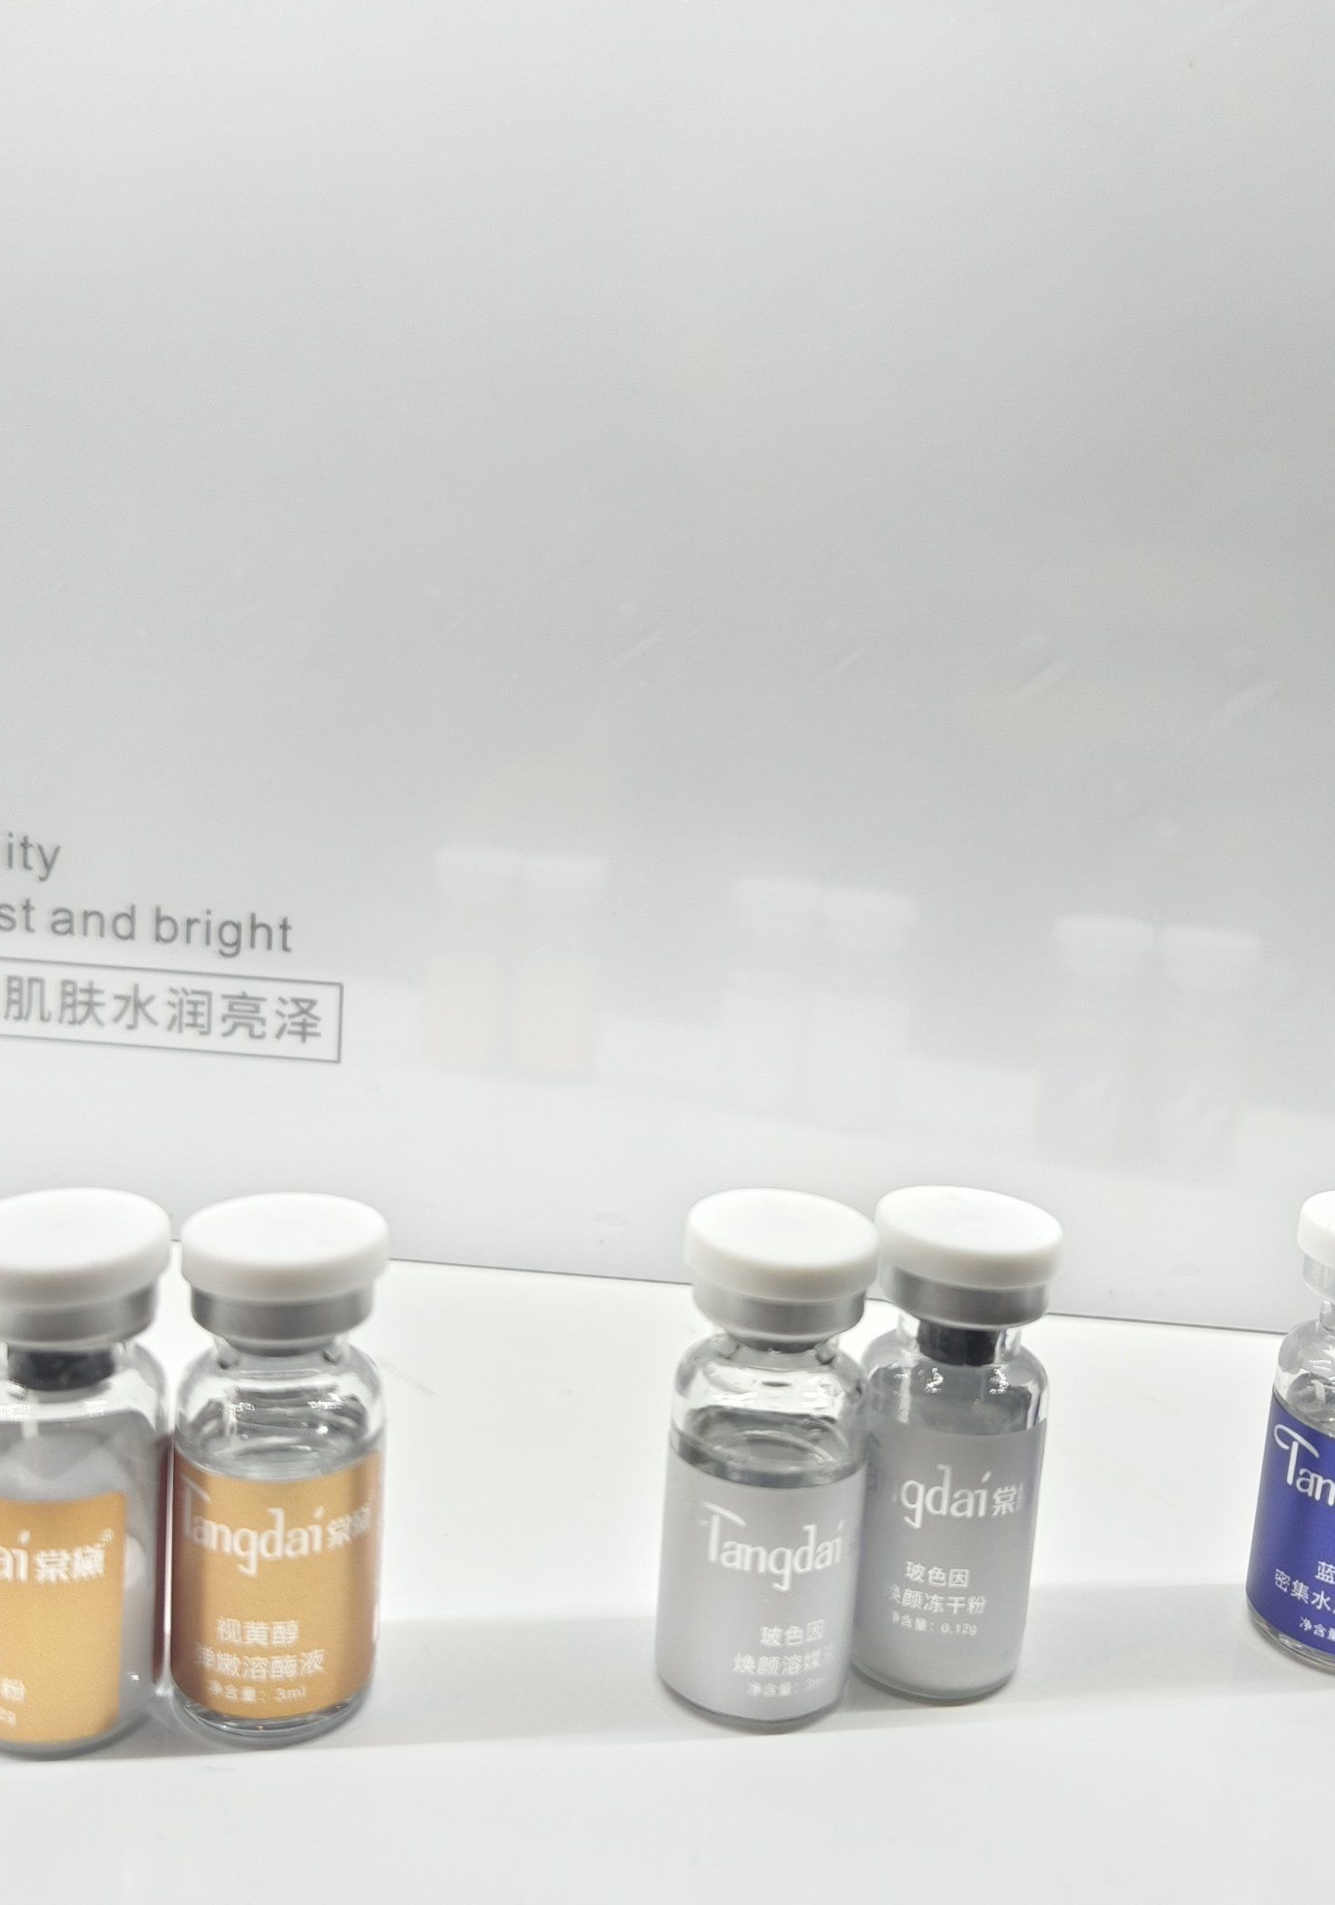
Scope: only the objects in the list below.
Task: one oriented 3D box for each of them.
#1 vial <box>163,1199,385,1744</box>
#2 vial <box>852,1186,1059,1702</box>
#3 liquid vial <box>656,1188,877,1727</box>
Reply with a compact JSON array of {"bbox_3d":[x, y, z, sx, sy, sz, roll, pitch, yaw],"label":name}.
[{"bbox_3d":[-0.031,0.041,0.136,0.017,0.041,0.017,2,10,-7],"label":"vial"},{"bbox_3d":[0.024,0.043,0.147,0.017,0.041,0.017,6,11,14],"label":"vial"},{"bbox_3d":[0.009,0.042,0.142,0.017,0.041,0.017,4,10,-1],"label":"liquid vial"}]

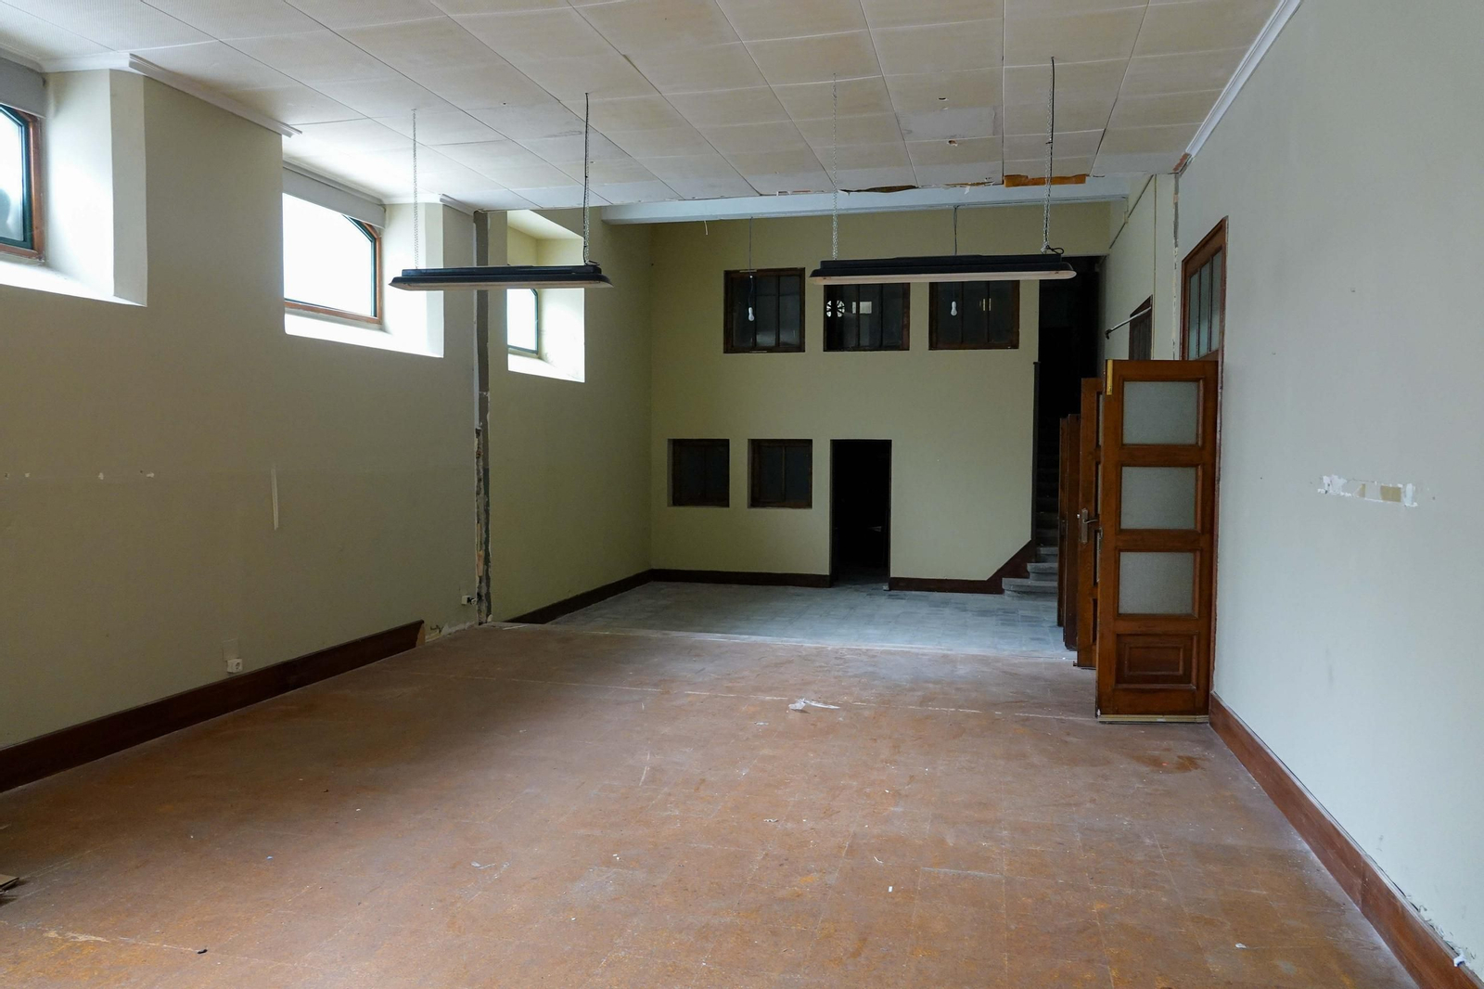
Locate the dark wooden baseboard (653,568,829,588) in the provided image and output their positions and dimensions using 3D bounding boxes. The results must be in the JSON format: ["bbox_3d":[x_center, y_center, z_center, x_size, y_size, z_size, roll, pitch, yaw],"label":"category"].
[{"bbox_3d":[-0.045,1.065,12.652,2.380,0.175,0.028,1,3,14],"label":"dark wooden baseboard"}]

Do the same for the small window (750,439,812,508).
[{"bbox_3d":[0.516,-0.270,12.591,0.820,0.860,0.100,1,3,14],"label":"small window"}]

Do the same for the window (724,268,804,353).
[{"bbox_3d":[0.282,-2.312,12.449,1.040,1.070,0.090,1,3,14],"label":"window"}]

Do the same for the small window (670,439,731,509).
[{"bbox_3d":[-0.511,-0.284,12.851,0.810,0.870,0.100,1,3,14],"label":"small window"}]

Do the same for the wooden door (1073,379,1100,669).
[{"bbox_3d":[2.704,0.214,6.936,0.630,2.060,0.045,2,3,23],"label":"wooden door"}]

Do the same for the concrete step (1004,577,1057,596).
[{"bbox_3d":[3.594,1.131,11.484,1.050,0.200,0.420,1,3,14],"label":"concrete step"}]

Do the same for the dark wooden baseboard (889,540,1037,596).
[{"bbox_3d":[2.637,0.861,11.962,1.690,0.670,0.030,1,3,14],"label":"dark wooden baseboard"}]

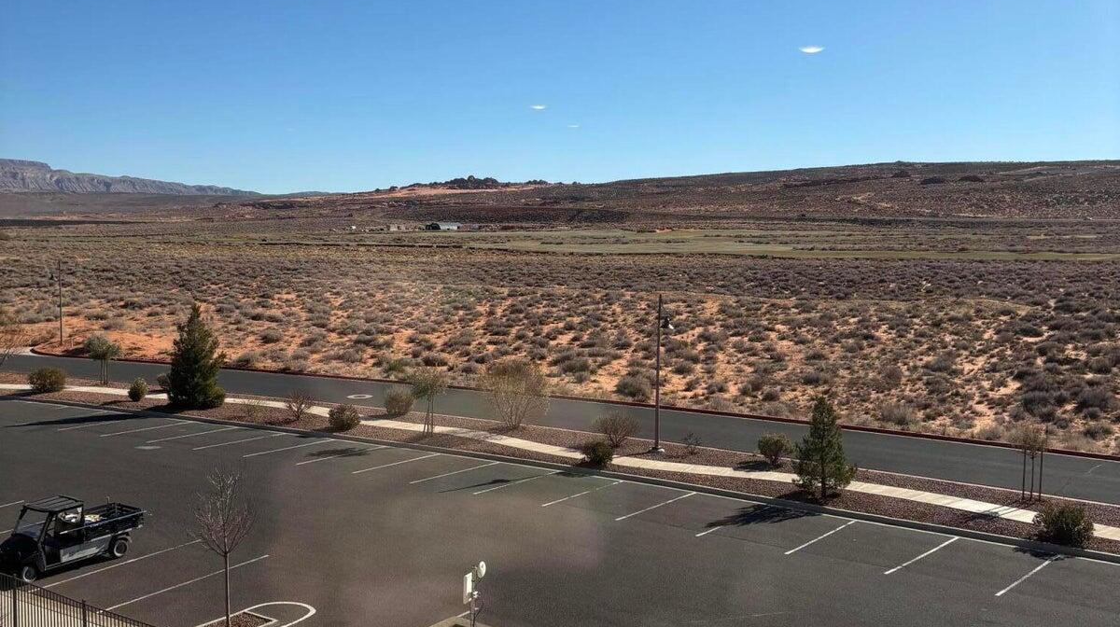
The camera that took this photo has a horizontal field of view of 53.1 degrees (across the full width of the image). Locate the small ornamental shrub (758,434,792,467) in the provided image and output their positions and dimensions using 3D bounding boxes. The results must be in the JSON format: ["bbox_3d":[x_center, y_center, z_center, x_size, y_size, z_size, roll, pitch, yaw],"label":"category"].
[{"bbox_3d":[7.834,5.017,40.964,1.270,1.170,1.270,1,4,0],"label":"small ornamental shrub"}]

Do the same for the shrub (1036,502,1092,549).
[{"bbox_3d":[13.844,5.753,30.762,1.500,1.220,1.500,1,4,0],"label":"shrub"}]

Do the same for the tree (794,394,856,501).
[{"bbox_3d":[8.498,4.273,35.939,1.950,3.380,1.950,1,4,0],"label":"tree"}]

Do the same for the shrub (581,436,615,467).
[{"bbox_3d":[1.380,5.013,40.851,1.250,1.130,1.250,1,4,0],"label":"shrub"}]

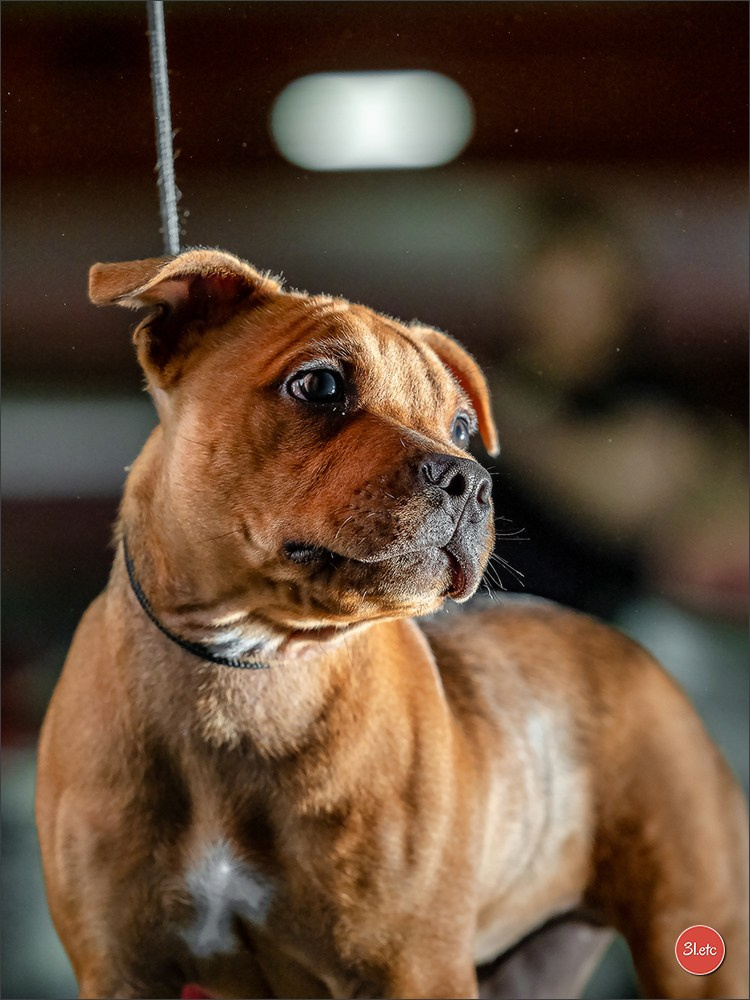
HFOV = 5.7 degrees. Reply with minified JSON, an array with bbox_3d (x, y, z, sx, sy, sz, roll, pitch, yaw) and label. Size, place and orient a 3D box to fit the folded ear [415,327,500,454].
[{"bbox_3d":[0.038,-0.053,3.680,0.050,0.063,0.042,8,-6,45],"label":"folded ear"}]

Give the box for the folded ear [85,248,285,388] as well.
[{"bbox_3d":[-0.092,-0.088,3.620,0.060,0.062,0.070,8,-6,45],"label":"folded ear"}]

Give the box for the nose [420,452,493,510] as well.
[{"bbox_3d":[0.038,-0.009,3.565,0.021,0.026,0.034,8,-6,45],"label":"nose"}]

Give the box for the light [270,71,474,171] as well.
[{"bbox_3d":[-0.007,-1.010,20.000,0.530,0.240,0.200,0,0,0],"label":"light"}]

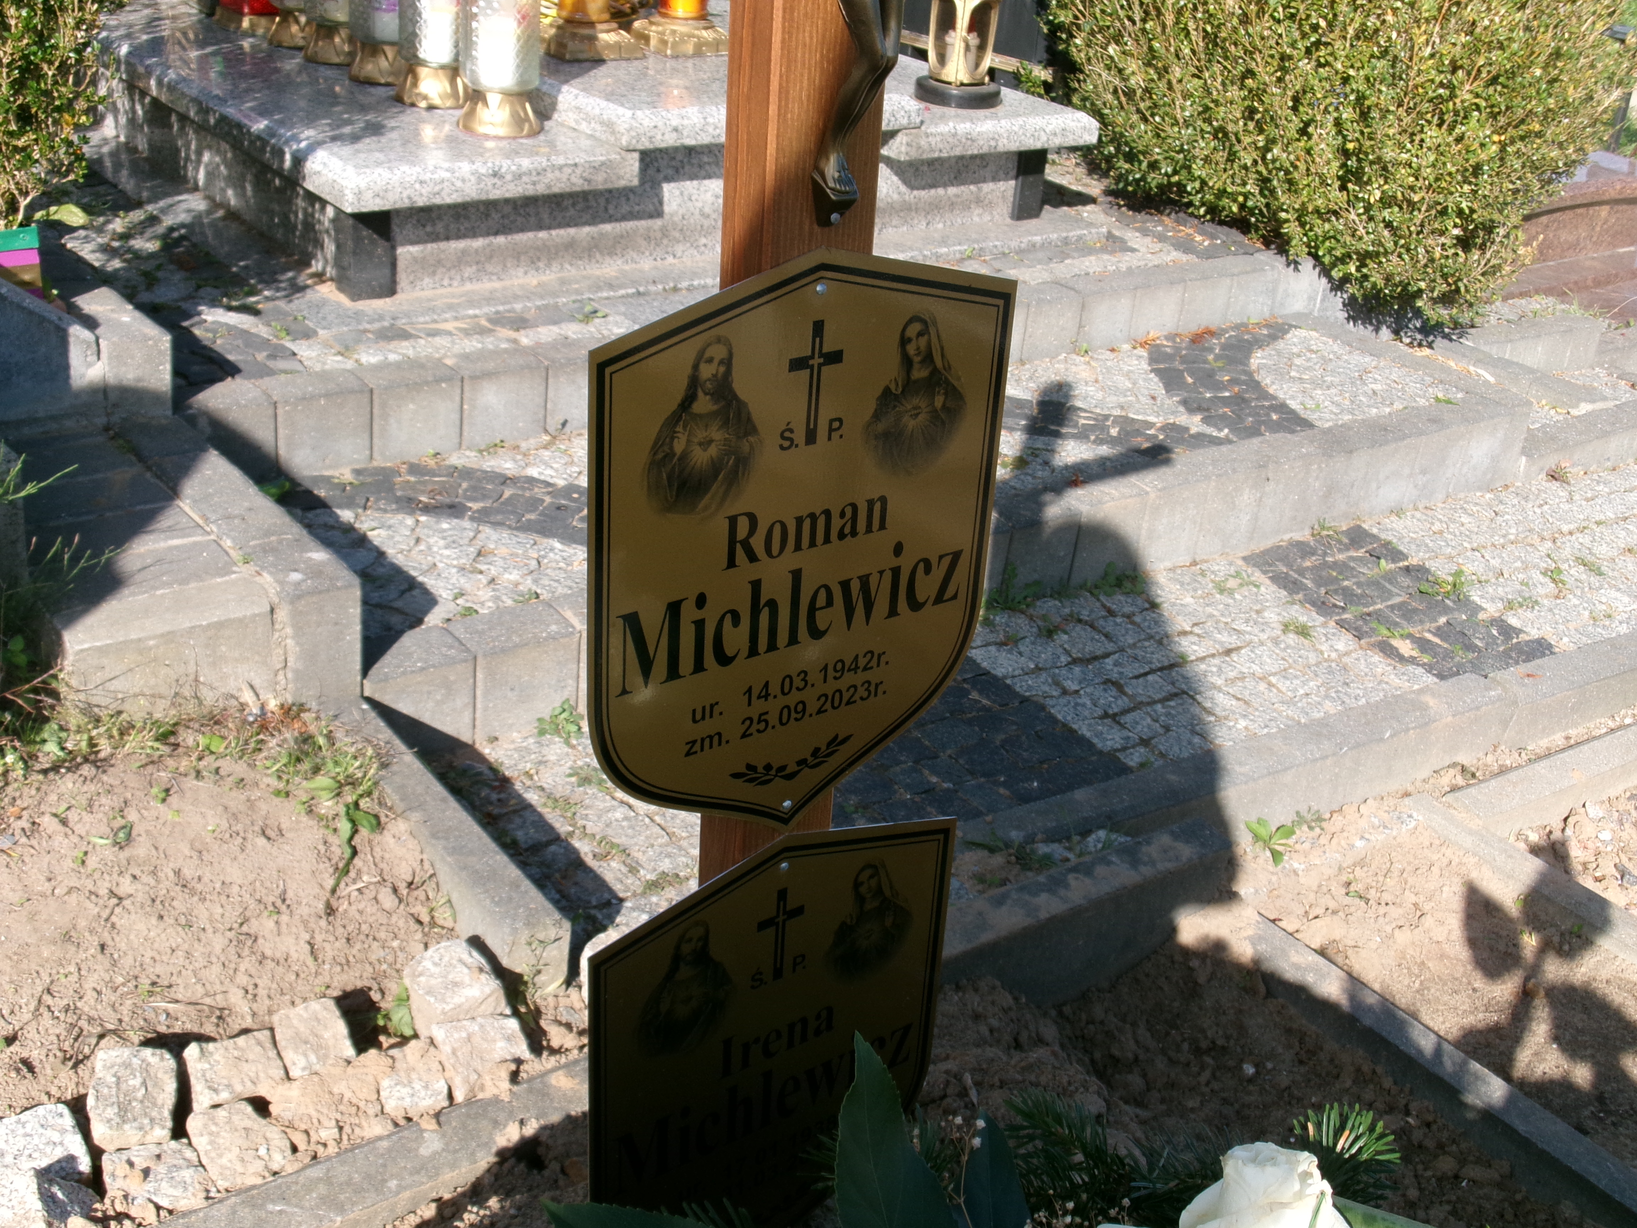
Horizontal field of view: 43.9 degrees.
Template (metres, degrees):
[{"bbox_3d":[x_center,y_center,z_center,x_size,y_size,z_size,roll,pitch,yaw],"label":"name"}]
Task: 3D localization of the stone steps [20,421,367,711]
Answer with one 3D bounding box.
[{"bbox_3d":[-0.812,-0.052,2.398,0.333,0.140,0.578,-13,31,-33],"label":"stone steps"}]

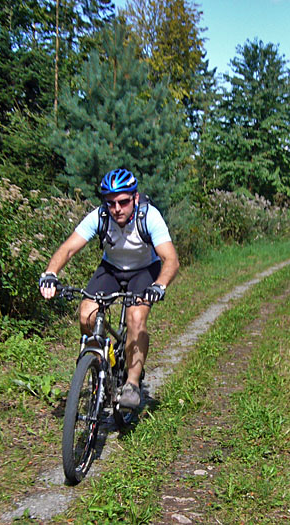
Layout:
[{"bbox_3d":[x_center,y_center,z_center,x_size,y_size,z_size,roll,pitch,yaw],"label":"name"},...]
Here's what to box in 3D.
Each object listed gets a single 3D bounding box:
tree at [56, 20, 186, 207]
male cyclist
[{"bbox_3d":[-0.530,-2.335,11.313,2.800,5.100,2.700,0,6,0],"label":"tree"},{"bbox_3d":[-0.145,0.166,3.489,0.740,1.470,0.920,1,6,9],"label":"male cyclist"}]

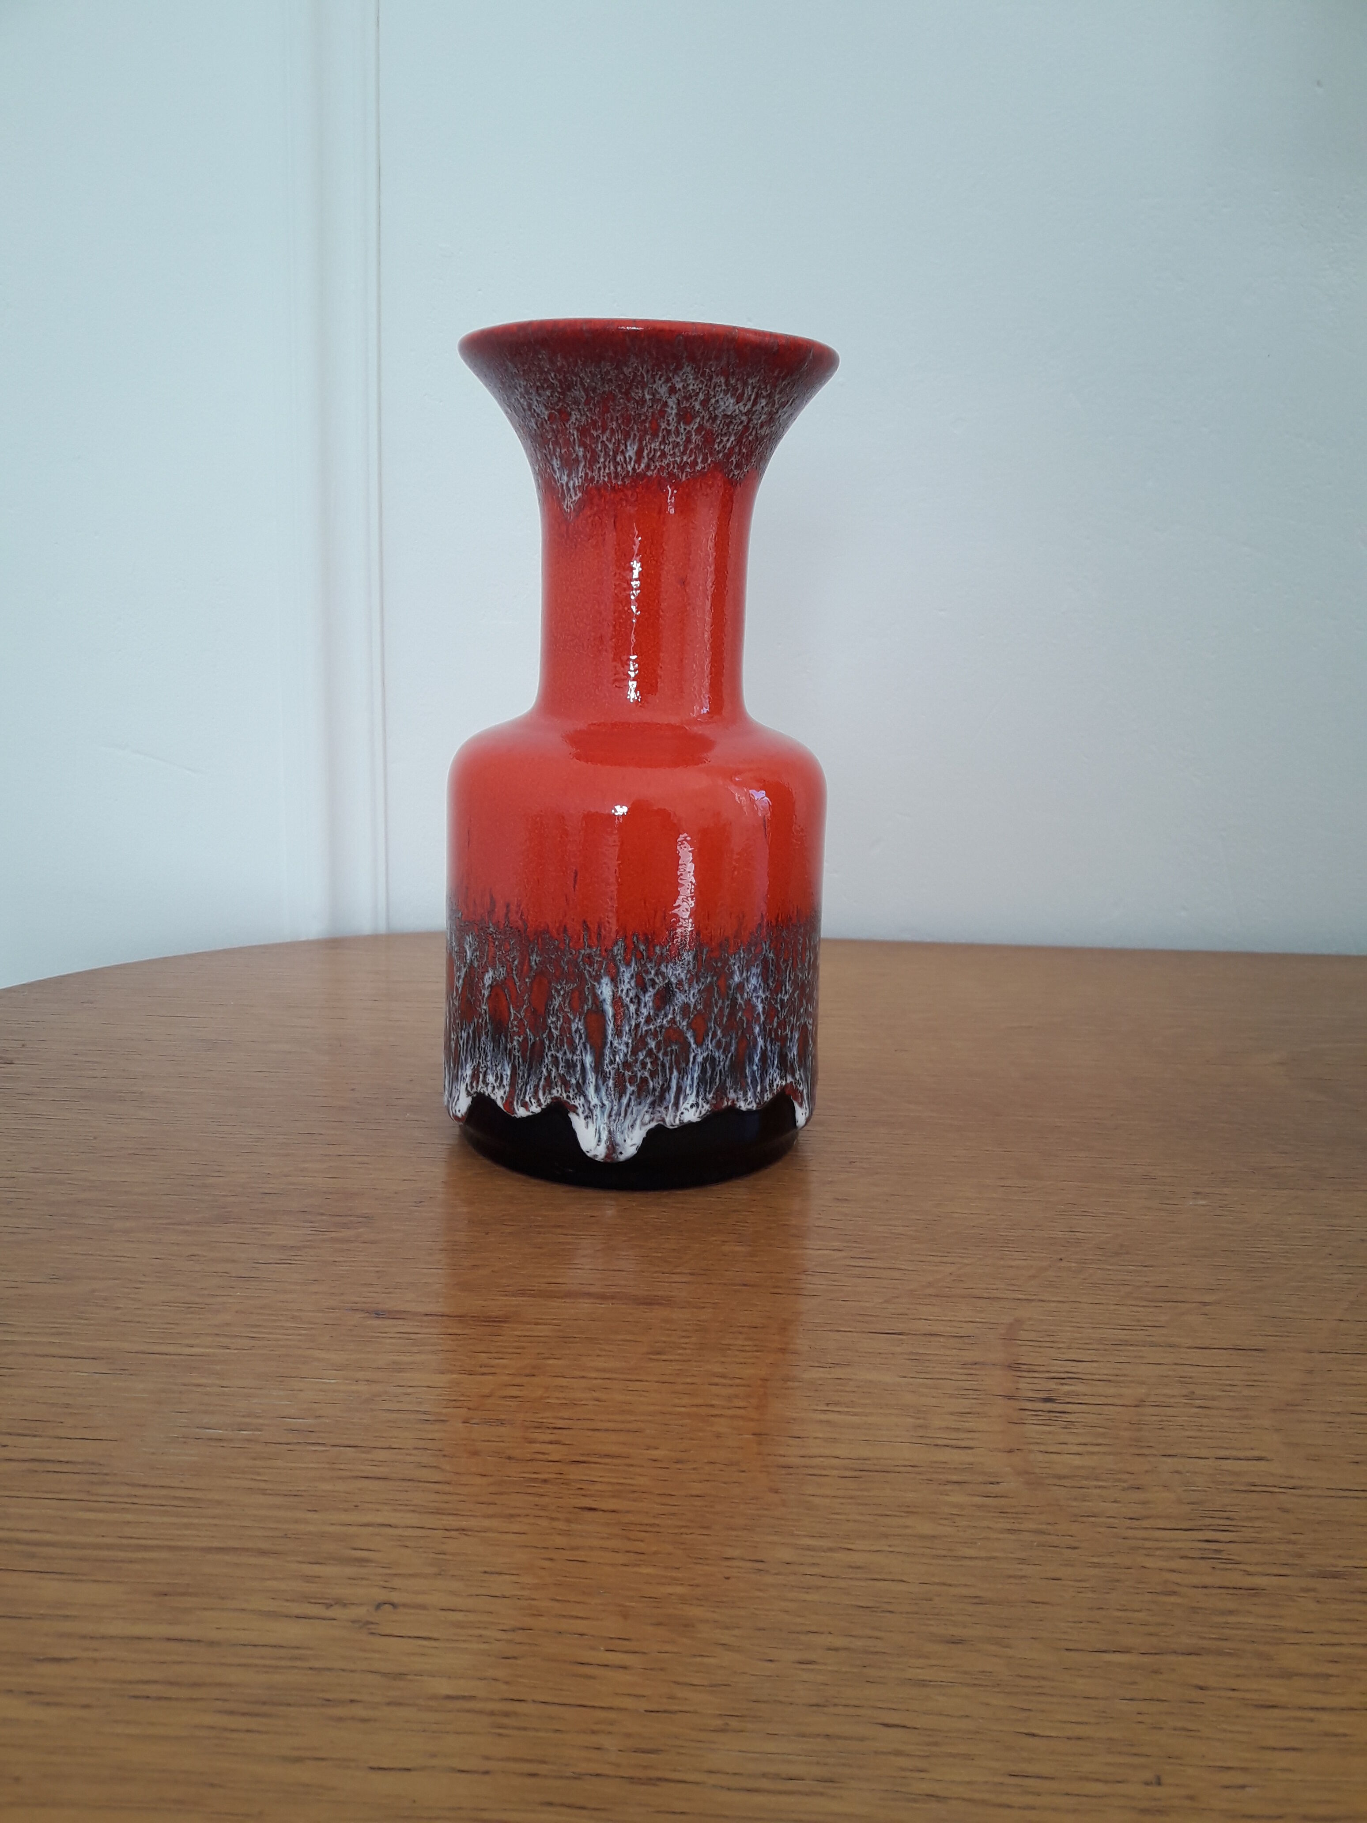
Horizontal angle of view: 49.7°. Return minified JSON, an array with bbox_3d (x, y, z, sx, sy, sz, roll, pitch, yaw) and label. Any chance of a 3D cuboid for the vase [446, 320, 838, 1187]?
[{"bbox_3d":[-0.012,-0.044,0.424,0.111,0.222,0.111,2,13,0],"label":"vase"}]

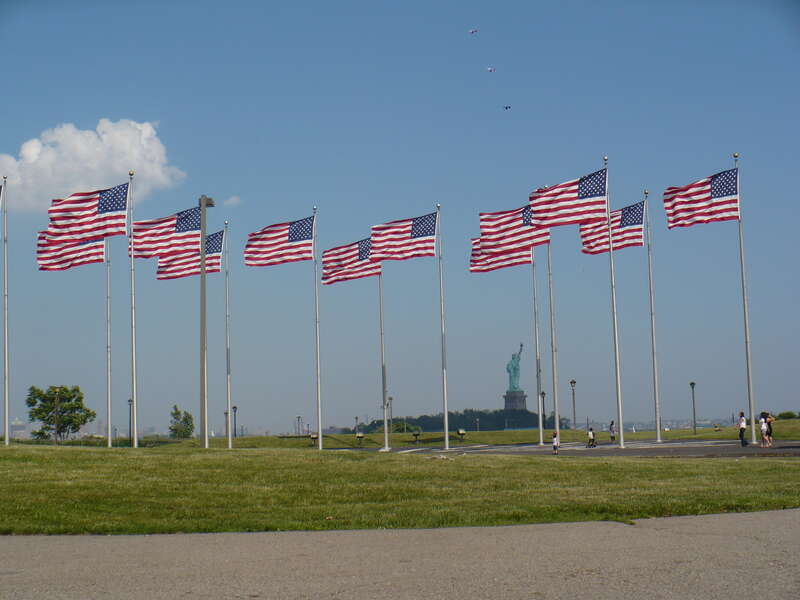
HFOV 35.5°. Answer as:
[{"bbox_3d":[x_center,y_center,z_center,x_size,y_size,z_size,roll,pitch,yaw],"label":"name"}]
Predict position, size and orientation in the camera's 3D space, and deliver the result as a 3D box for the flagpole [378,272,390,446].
[{"bbox_3d":[-1.241,2.693,90.182,0.270,16.200,0.270,-2,-6,0],"label":"flagpole"}]

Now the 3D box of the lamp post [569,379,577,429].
[{"bbox_3d":[13.099,8.231,93.603,0.450,4.500,0.450,-2,-6,0],"label":"lamp post"}]

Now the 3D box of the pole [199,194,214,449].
[{"bbox_3d":[-7.481,0.846,48.000,0.650,9.850,0.400,-5,-7,25],"label":"pole"}]

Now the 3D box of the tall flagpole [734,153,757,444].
[{"bbox_3d":[17.866,-0.143,64.597,0.280,15.200,0.280,-2,-6,0],"label":"tall flagpole"}]

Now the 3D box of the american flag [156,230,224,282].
[{"bbox_3d":[-13.544,-2.880,80.780,4.195,3.146,0.600,-1,-6,-9],"label":"american flag"}]

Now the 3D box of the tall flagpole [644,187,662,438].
[{"bbox_3d":[15.164,0.970,74.642,0.280,15.200,0.280,-2,-6,0],"label":"tall flagpole"}]

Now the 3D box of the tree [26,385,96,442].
[{"bbox_3d":[-25.679,8.907,94.673,5.000,4.987,4.800,-2,-6,0],"label":"tree"}]

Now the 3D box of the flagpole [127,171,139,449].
[{"bbox_3d":[-14.602,0.889,68.482,0.270,16.200,0.270,-2,-6,0],"label":"flagpole"}]

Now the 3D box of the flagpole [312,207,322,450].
[{"bbox_3d":[-5.342,1.895,81.365,0.270,16.200,0.270,-2,-6,0],"label":"flagpole"}]

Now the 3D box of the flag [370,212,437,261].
[{"bbox_3d":[0.290,-4.027,80.504,4.310,3.100,0.500,-1,-6,-7],"label":"flag"}]

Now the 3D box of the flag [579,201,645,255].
[{"bbox_3d":[13.299,-4.513,78.102,4.230,3.410,0.500,-1,-6,-7],"label":"flag"}]

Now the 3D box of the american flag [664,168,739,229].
[{"bbox_3d":[15.650,-5.243,64.779,4.062,3.090,0.600,-1,-6,-9],"label":"american flag"}]

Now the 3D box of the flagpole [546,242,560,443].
[{"bbox_3d":[9.143,0.921,75.101,0.250,15.600,0.250,-2,-6,0],"label":"flagpole"}]

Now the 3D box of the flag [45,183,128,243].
[{"bbox_3d":[-16.117,-4.524,64.519,4.001,2.970,0.600,-1,-6,-9],"label":"flag"}]

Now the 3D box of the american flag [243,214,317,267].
[{"bbox_3d":[-7.379,-3.598,76.423,4.227,3.004,0.600,-1,-6,-9],"label":"american flag"}]

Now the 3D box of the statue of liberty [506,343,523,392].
[{"bbox_3d":[107.812,63.281,1170.000,14.000,46.000,12.000,-7,-7,38],"label":"statue of liberty"}]

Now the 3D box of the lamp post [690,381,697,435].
[{"bbox_3d":[25.350,9.360,107.518,0.450,4.500,0.450,-2,-6,0],"label":"lamp post"}]

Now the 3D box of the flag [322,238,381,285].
[{"bbox_3d":[-3.523,-2.887,91.208,4.400,3.400,0.800,-3,-6,12],"label":"flag"}]

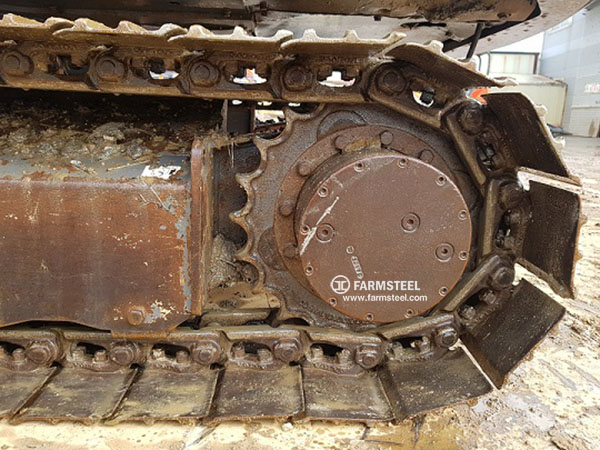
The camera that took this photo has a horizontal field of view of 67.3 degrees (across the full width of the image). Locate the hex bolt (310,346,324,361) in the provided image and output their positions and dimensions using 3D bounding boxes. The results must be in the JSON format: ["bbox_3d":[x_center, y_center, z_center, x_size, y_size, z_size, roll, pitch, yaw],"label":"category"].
[{"bbox_3d":[0.042,0.309,1.081,0.029,0.024,0.029,5,11,-2],"label":"hex bolt"}]

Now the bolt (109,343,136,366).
[{"bbox_3d":[-0.415,0.303,1.056,0.053,0.051,0.034,0,12,-1],"label":"bolt"}]

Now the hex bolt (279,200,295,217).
[{"bbox_3d":[-0.031,-0.037,1.048,0.033,0.033,0.018,0,11,-1],"label":"hex bolt"}]

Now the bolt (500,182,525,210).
[{"bbox_3d":[0.463,-0.064,0.988,0.053,0.053,0.026,0,11,-1],"label":"bolt"}]

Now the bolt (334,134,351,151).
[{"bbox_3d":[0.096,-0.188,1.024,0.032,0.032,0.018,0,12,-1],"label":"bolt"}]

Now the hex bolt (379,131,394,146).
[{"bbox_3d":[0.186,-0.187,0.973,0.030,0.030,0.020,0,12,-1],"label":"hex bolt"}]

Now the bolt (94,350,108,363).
[{"bbox_3d":[-0.472,0.314,1.072,0.029,0.024,0.029,0,12,-1],"label":"bolt"}]

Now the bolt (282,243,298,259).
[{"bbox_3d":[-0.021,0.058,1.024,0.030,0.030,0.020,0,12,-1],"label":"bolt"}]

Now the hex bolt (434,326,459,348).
[{"bbox_3d":[0.342,0.263,1.052,0.049,0.049,0.024,0,12,-1],"label":"hex bolt"}]

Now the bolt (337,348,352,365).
[{"bbox_3d":[0.106,0.312,1.071,0.033,0.026,0.033,5,11,-2],"label":"bolt"}]

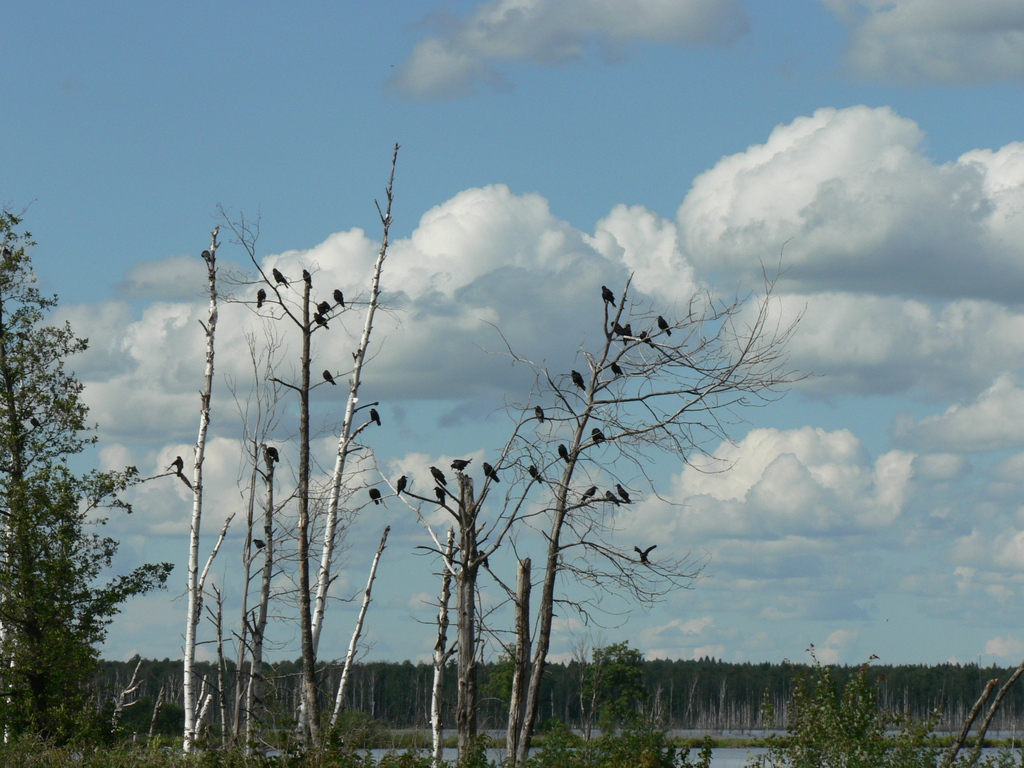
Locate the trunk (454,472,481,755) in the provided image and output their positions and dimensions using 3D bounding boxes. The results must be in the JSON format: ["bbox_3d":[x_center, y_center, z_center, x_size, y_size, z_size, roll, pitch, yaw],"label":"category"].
[{"bbox_3d":[-0.719,3.785,87.000,0.420,4.715,0.400,0,-4,0],"label":"trunk"}]

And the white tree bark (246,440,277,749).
[{"bbox_3d":[-4.187,3.665,90.000,0.501,5.246,0.450,0,-4,0],"label":"white tree bark"}]

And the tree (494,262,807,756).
[{"bbox_3d":[2.238,2.227,87.001,4.751,7.953,4.000,0,-4,0],"label":"tree"}]

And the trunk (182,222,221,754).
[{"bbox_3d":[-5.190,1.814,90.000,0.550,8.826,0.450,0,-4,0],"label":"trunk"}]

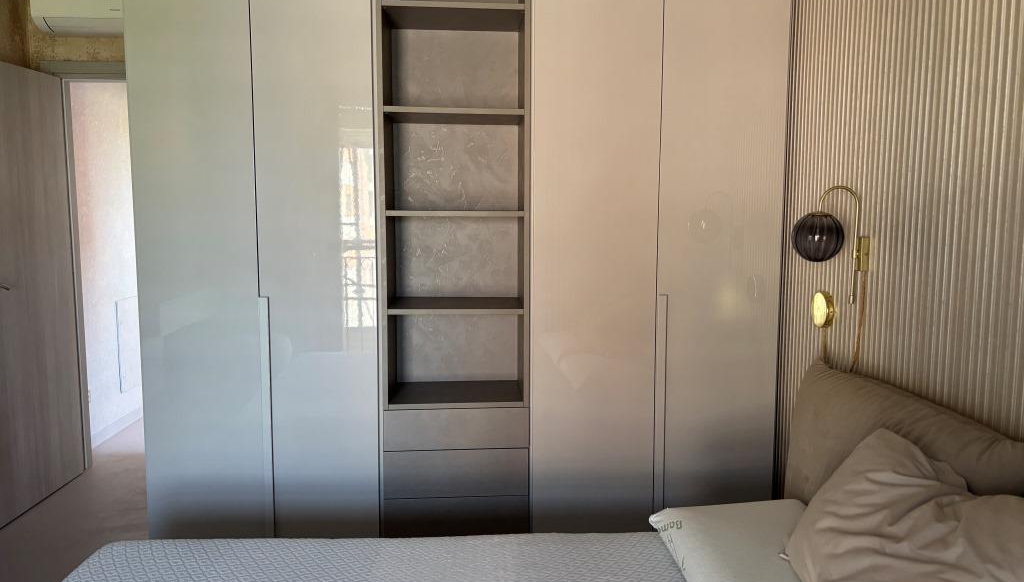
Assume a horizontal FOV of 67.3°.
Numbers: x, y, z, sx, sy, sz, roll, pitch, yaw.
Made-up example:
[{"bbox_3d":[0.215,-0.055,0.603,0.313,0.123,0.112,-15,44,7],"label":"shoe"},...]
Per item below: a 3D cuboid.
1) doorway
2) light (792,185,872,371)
[{"bbox_3d":[-1.969,-0.065,4.195,0.740,2.094,0.120,0,6,-5],"label":"doorway"},{"bbox_3d":[1.049,-0.041,2.569,0.243,0.612,0.180,0,6,-5],"label":"light"}]

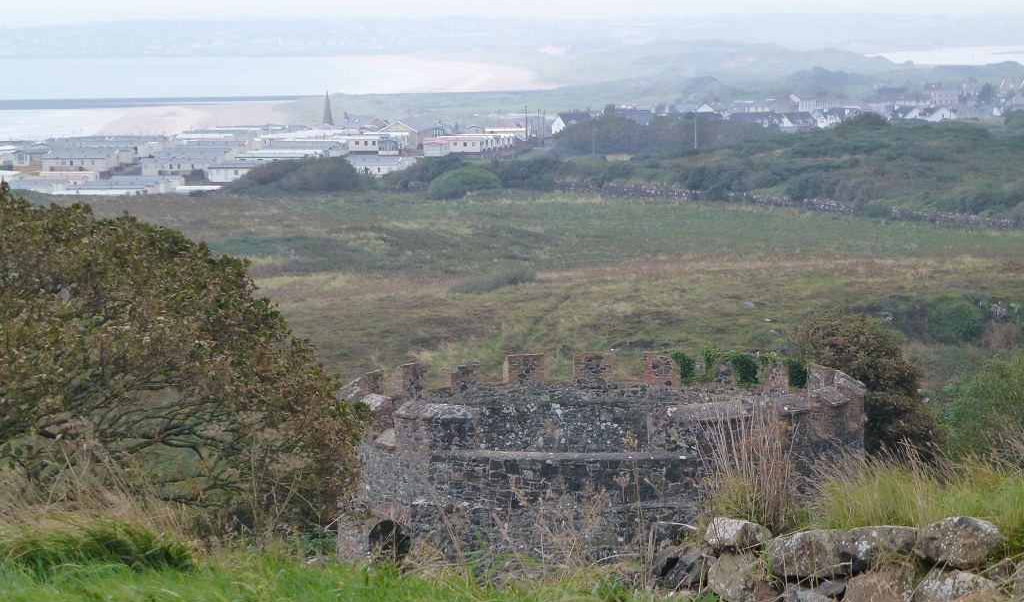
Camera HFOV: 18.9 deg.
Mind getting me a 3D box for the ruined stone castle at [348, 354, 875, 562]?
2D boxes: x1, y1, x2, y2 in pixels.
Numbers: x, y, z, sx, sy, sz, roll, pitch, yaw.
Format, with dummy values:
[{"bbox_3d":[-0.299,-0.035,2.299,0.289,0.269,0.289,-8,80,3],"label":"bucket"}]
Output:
[{"bbox_3d":[1.768,3.287,60.270,10.239,3.500,10.239,0,5,0],"label":"ruined stone castle"}]

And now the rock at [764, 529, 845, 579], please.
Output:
[{"bbox_3d":[1.350,1.162,14.100,0.367,0.222,0.293,0,5,0],"label":"rock"}]

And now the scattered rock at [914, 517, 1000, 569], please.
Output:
[{"bbox_3d":[1.998,1.088,13.800,0.386,0.226,0.289,0,5,0],"label":"scattered rock"}]

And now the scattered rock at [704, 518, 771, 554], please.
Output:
[{"bbox_3d":[0.938,0.967,12.681,0.272,0.144,0.203,0,5,0],"label":"scattered rock"}]

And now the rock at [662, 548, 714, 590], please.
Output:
[{"bbox_3d":[0.723,1.102,12.674,0.206,0.169,0.184,0,5,0],"label":"rock"}]

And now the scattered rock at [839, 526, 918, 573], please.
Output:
[{"bbox_3d":[1.477,1.001,12.396,0.322,0.188,0.240,0,5,0],"label":"scattered rock"}]

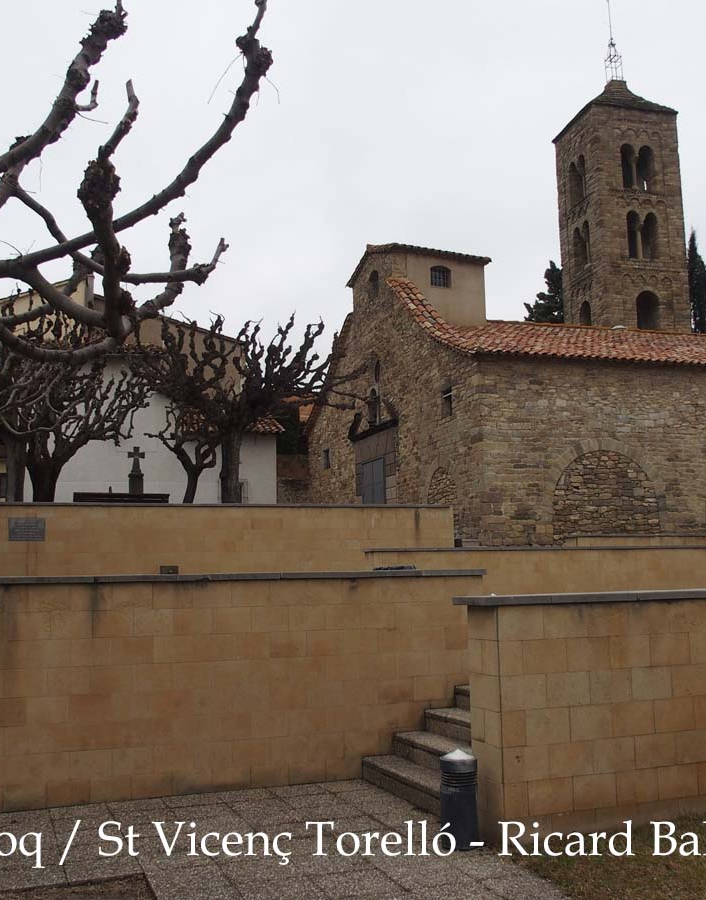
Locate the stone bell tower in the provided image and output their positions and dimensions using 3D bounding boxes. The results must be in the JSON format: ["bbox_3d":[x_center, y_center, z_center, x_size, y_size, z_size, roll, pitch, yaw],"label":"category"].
[{"bbox_3d":[11.029,-5.560,39.385,3.656,19.952,3.656,1,-8,-16],"label":"stone bell tower"}]

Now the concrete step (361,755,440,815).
[{"bbox_3d":[0.523,2.450,7.044,0.303,0.175,1.697,2,-8,-21],"label":"concrete step"}]

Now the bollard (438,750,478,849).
[{"bbox_3d":[0.649,2.134,5.967,0.232,0.589,0.232,-1,-7,0],"label":"bollard"}]

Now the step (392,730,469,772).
[{"bbox_3d":[0.783,2.283,7.155,0.303,0.175,1.697,2,-8,-21],"label":"step"}]

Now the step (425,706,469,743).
[{"bbox_3d":[1.042,2.115,7.265,0.303,0.175,1.697,2,-8,-21],"label":"step"}]

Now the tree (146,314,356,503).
[{"bbox_3d":[-1.918,-0.337,18.202,3.955,4.456,3.560,-1,-7,0],"label":"tree"}]

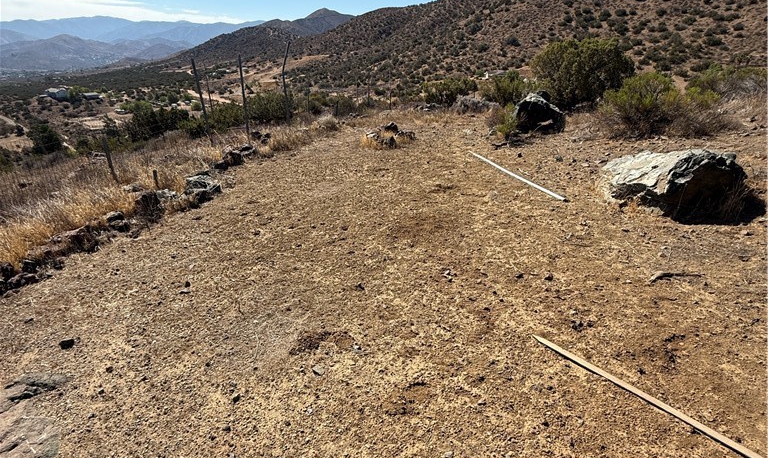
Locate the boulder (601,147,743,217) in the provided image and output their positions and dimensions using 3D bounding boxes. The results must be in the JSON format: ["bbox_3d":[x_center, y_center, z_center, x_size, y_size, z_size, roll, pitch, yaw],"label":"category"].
[{"bbox_3d":[2.847,-0.479,4.127,1.210,0.518,0.882,17,30,32],"label":"boulder"}]

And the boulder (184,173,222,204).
[{"bbox_3d":[-1.850,-0.418,4.250,0.366,0.265,0.308,-11,27,-22],"label":"boulder"}]

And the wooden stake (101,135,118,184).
[{"bbox_3d":[-3.292,-0.827,5.007,0.055,0.607,0.055,-1,25,1],"label":"wooden stake"}]

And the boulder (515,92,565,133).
[{"bbox_3d":[2.711,-2.039,7.242,0.830,0.687,0.632,9,26,18],"label":"boulder"}]

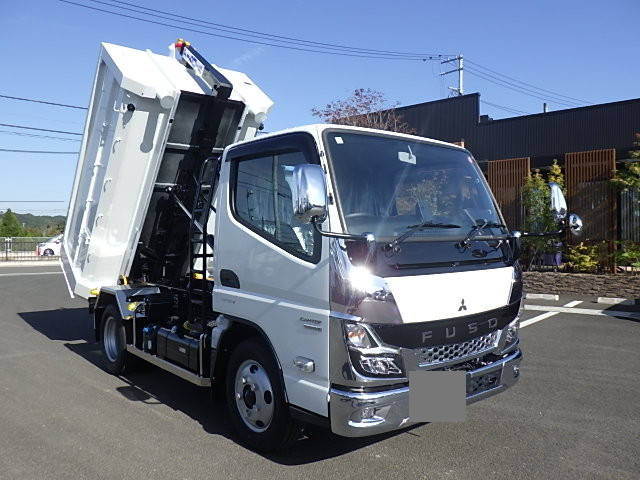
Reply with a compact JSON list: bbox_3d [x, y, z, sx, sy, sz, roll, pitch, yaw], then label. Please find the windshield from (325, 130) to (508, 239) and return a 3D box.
[{"bbox_3d":[0.658,-0.338,3.097,1.500,0.660,0.160,-1,-24,-40],"label":"windshield"}]

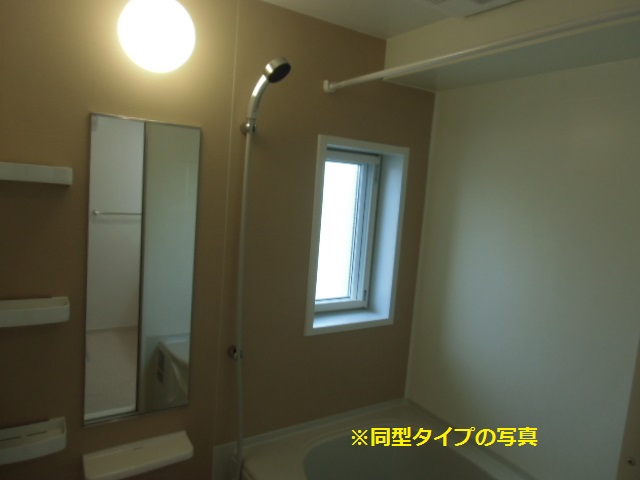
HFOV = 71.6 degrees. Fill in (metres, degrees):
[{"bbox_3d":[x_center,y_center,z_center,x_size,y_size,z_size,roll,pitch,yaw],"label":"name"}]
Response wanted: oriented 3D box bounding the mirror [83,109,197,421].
[{"bbox_3d":[-0.516,0.101,1.307,0.300,0.880,0.025,0,7,-33],"label":"mirror"}]

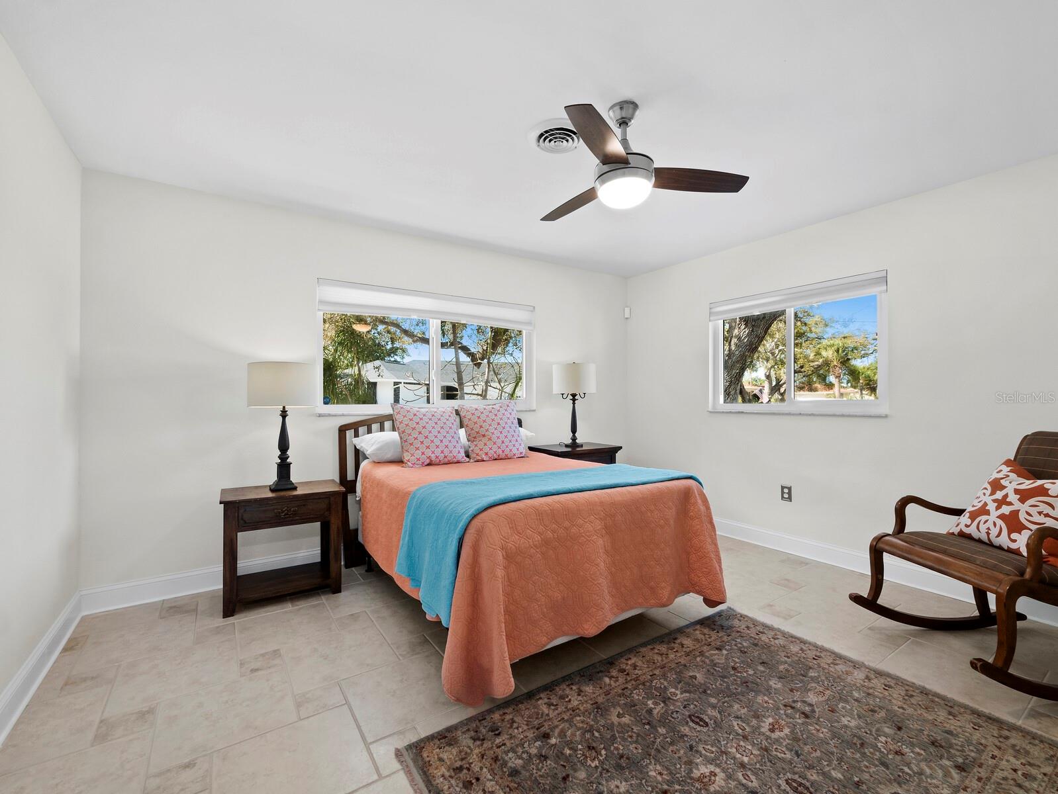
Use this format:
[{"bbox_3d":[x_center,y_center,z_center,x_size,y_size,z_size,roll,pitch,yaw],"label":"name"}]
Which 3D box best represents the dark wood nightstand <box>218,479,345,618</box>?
[{"bbox_3d":[-1.508,0.891,2.633,0.630,0.637,0.403,0,0,-33],"label":"dark wood nightstand"}]

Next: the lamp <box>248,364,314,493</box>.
[{"bbox_3d":[-1.531,0.178,2.672,0.366,0.788,0.366,0,0,-33],"label":"lamp"}]

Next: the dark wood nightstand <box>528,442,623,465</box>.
[{"bbox_3d":[0.427,0.832,3.936,0.685,0.751,0.454,0,0,-33],"label":"dark wood nightstand"}]

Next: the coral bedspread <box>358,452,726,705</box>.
[{"bbox_3d":[-0.083,0.805,2.645,1.492,0.685,1.814,0,0,-33],"label":"coral bedspread"}]

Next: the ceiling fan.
[{"bbox_3d":[0.454,-1.053,1.880,1.008,0.433,1.038,0,0,0],"label":"ceiling fan"}]

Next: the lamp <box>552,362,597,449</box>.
[{"bbox_3d":[0.421,0.069,3.944,0.388,0.776,0.388,0,0,0],"label":"lamp"}]

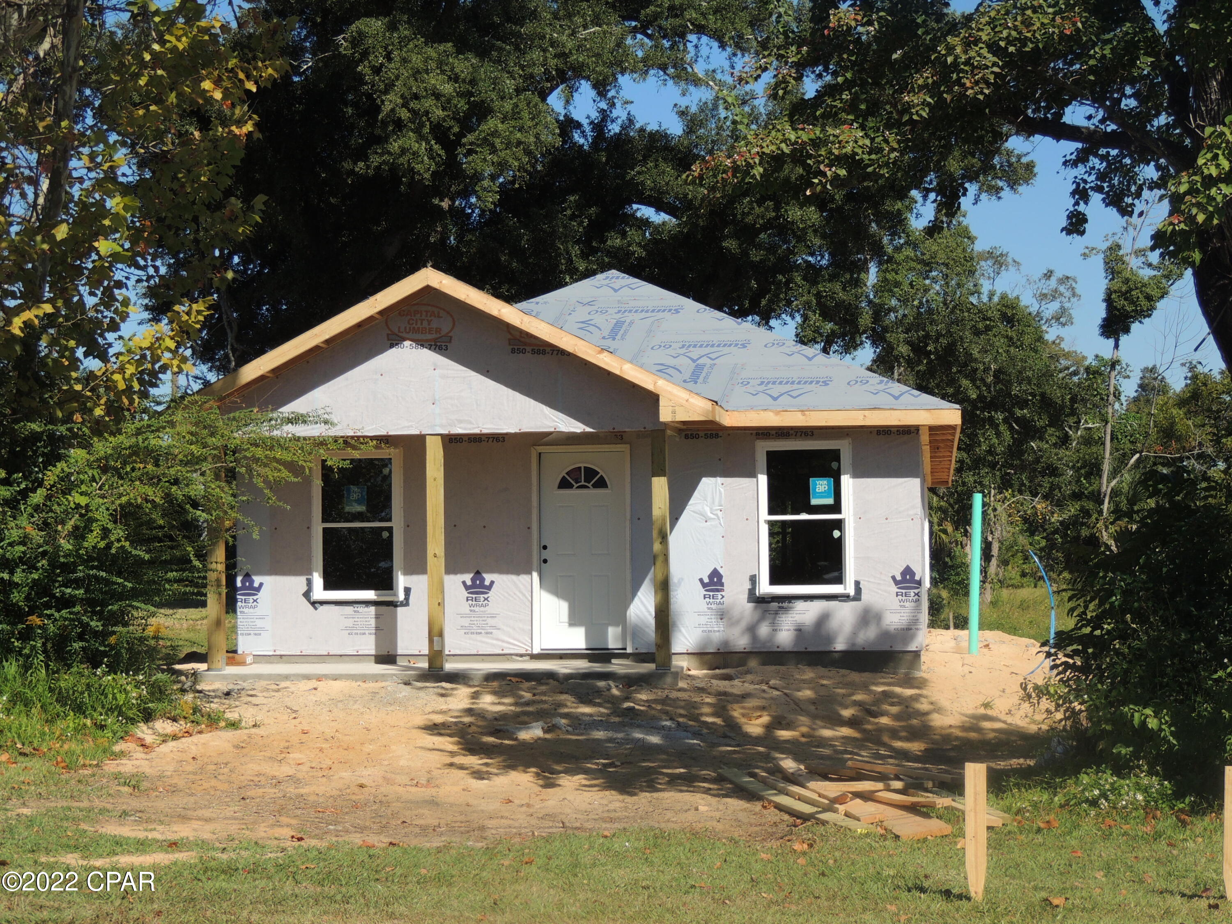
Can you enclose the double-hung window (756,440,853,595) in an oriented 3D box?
[{"bbox_3d":[1.920,0.573,25.350,0.960,1.570,0.080,-1,-3,8],"label":"double-hung window"}]

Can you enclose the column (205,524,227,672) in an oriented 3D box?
[{"bbox_3d":[-3.919,0.910,24.439,0.140,2.280,0.140,-1,-3,8],"label":"column"}]

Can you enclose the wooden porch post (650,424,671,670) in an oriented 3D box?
[{"bbox_3d":[0.435,0.838,23.789,0.140,2.306,0.140,-1,-3,8],"label":"wooden porch post"}]

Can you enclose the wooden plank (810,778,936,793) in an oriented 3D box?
[{"bbox_3d":[1.524,1.924,14.800,0.745,0.042,0.120,0,-3,-6],"label":"wooden plank"}]

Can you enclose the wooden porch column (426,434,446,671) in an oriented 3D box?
[{"bbox_3d":[-1.743,0.880,24.114,0.140,2.286,0.140,-1,-3,8],"label":"wooden porch column"}]

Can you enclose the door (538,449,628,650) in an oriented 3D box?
[{"bbox_3d":[-0.341,0.905,25.735,0.930,2.060,0.070,-1,-3,8],"label":"door"}]

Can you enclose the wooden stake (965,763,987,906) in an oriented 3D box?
[{"bbox_3d":[1.505,1.549,10.414,0.089,0.580,0.030,-1,-3,8],"label":"wooden stake"}]

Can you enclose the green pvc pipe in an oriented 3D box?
[{"bbox_3d":[4.237,1.319,29.346,0.107,1.892,0.107,2,-3,0],"label":"green pvc pipe"}]

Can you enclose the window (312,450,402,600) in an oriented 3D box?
[{"bbox_3d":[-2.698,0.664,26.038,0.960,1.570,0.080,-1,-3,8],"label":"window"}]

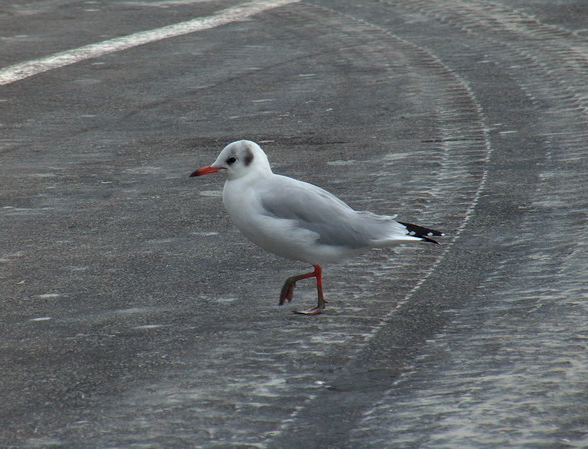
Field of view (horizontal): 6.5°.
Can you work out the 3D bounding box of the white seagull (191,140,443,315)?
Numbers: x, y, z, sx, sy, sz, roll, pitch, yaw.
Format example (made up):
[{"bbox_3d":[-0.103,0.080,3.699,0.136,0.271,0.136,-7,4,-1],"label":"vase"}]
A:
[{"bbox_3d":[0.031,0.004,7.100,0.348,0.242,0.120,0,12,0],"label":"white seagull"}]

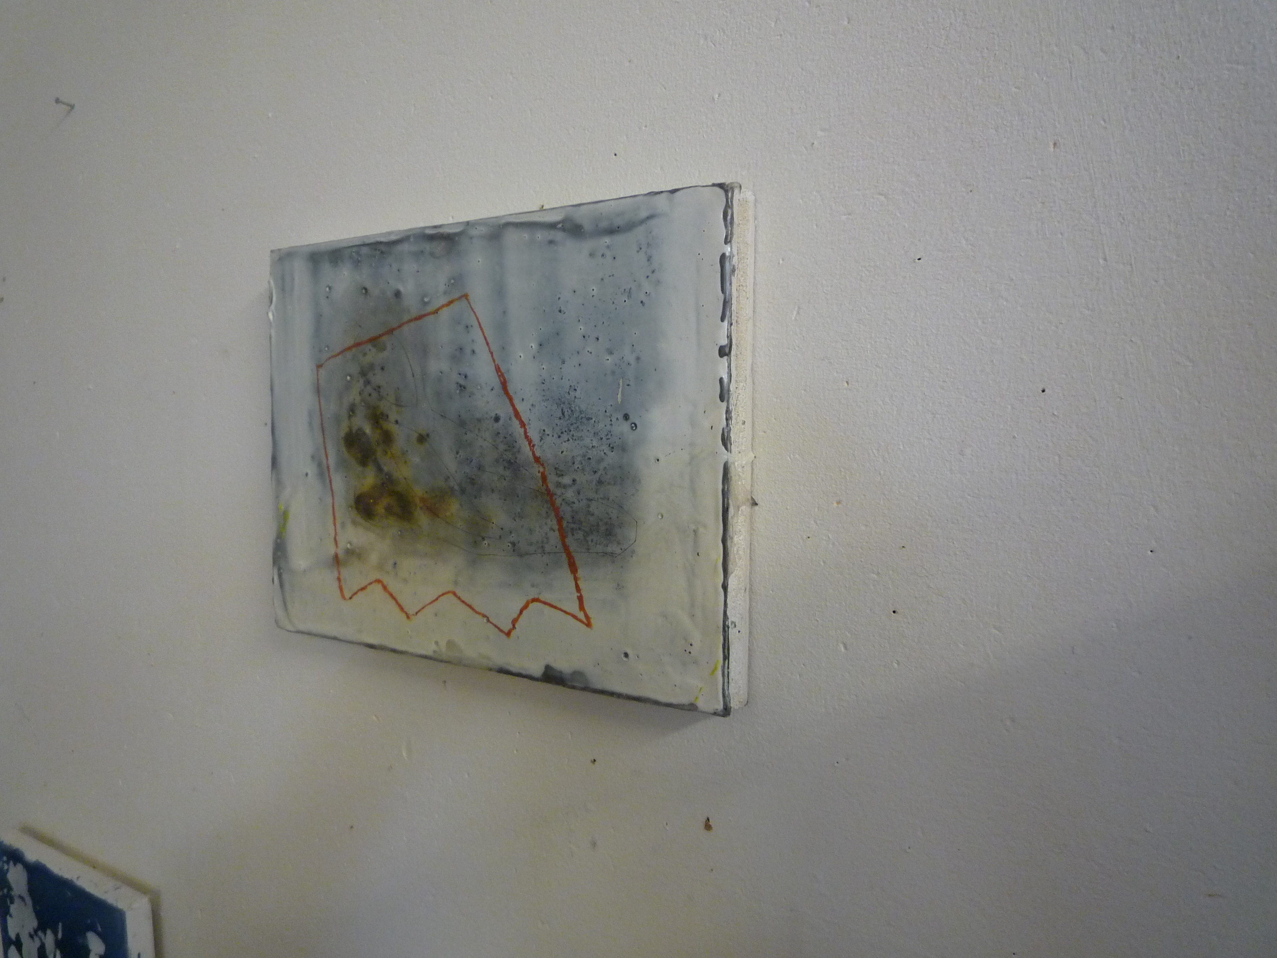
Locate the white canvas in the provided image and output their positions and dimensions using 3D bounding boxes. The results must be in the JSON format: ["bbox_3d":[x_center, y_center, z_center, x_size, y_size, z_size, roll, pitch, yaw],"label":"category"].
[{"bbox_3d":[-0.112,-0.022,0.637,0.402,0.302,0.025,2,4,32],"label":"white canvas"}]

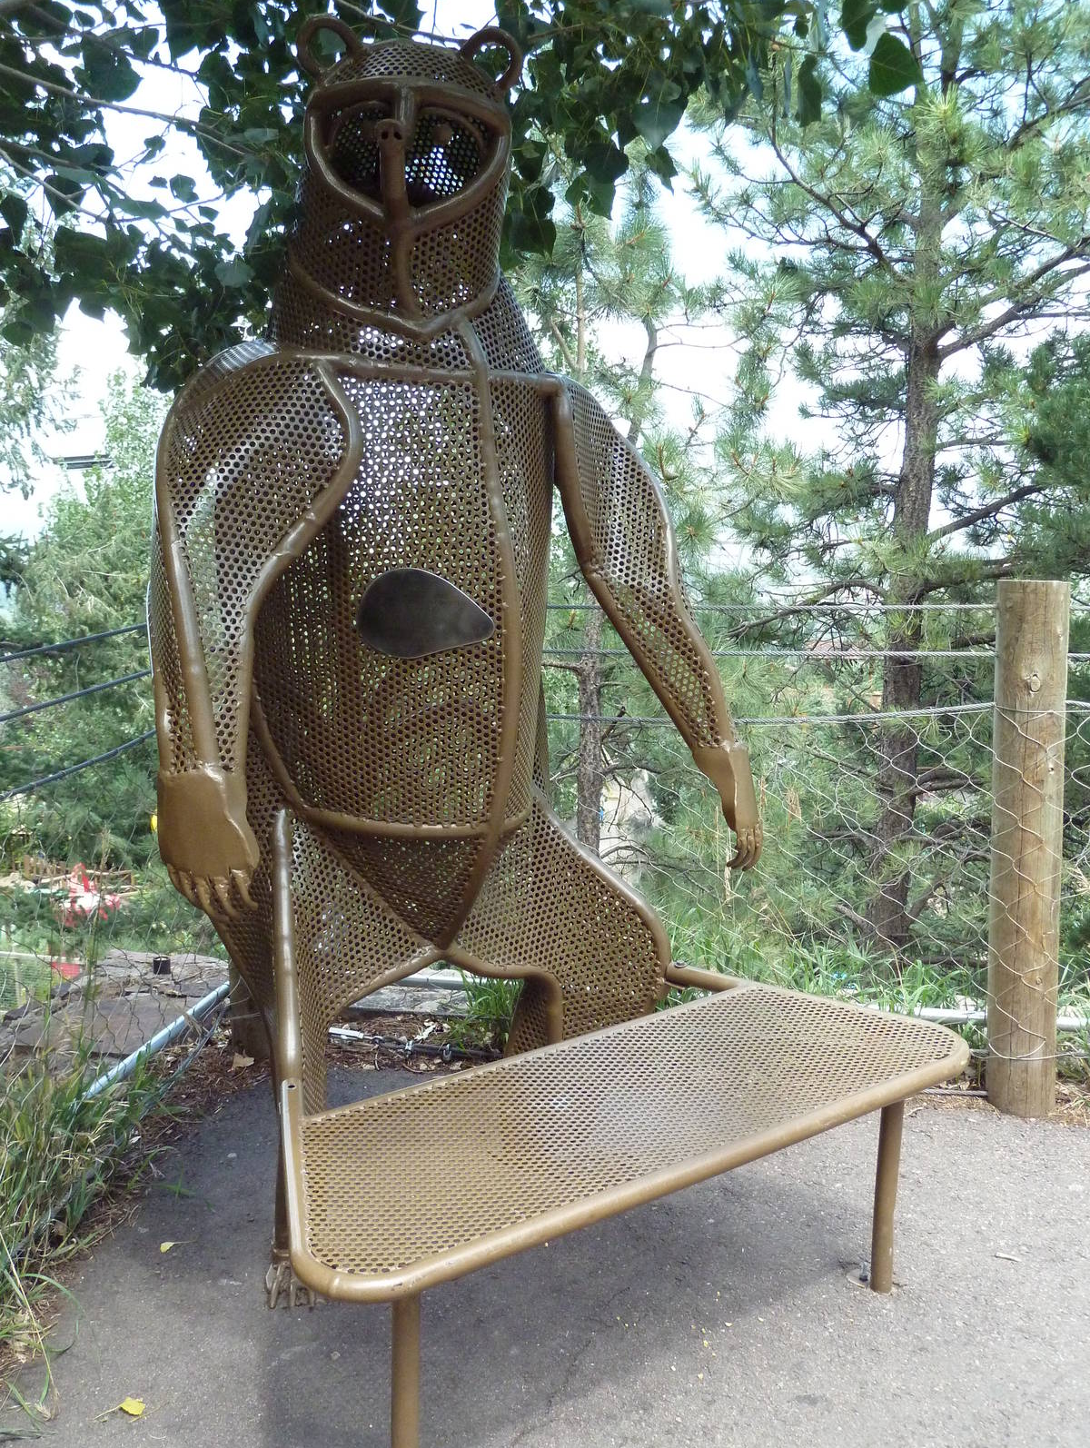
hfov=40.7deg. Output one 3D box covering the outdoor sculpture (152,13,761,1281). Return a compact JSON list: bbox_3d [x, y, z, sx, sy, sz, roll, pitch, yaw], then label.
[{"bbox_3d":[-0.221,-0.135,2.644,1.022,2.095,0.783,-8,15,-33],"label":"outdoor sculpture"}]

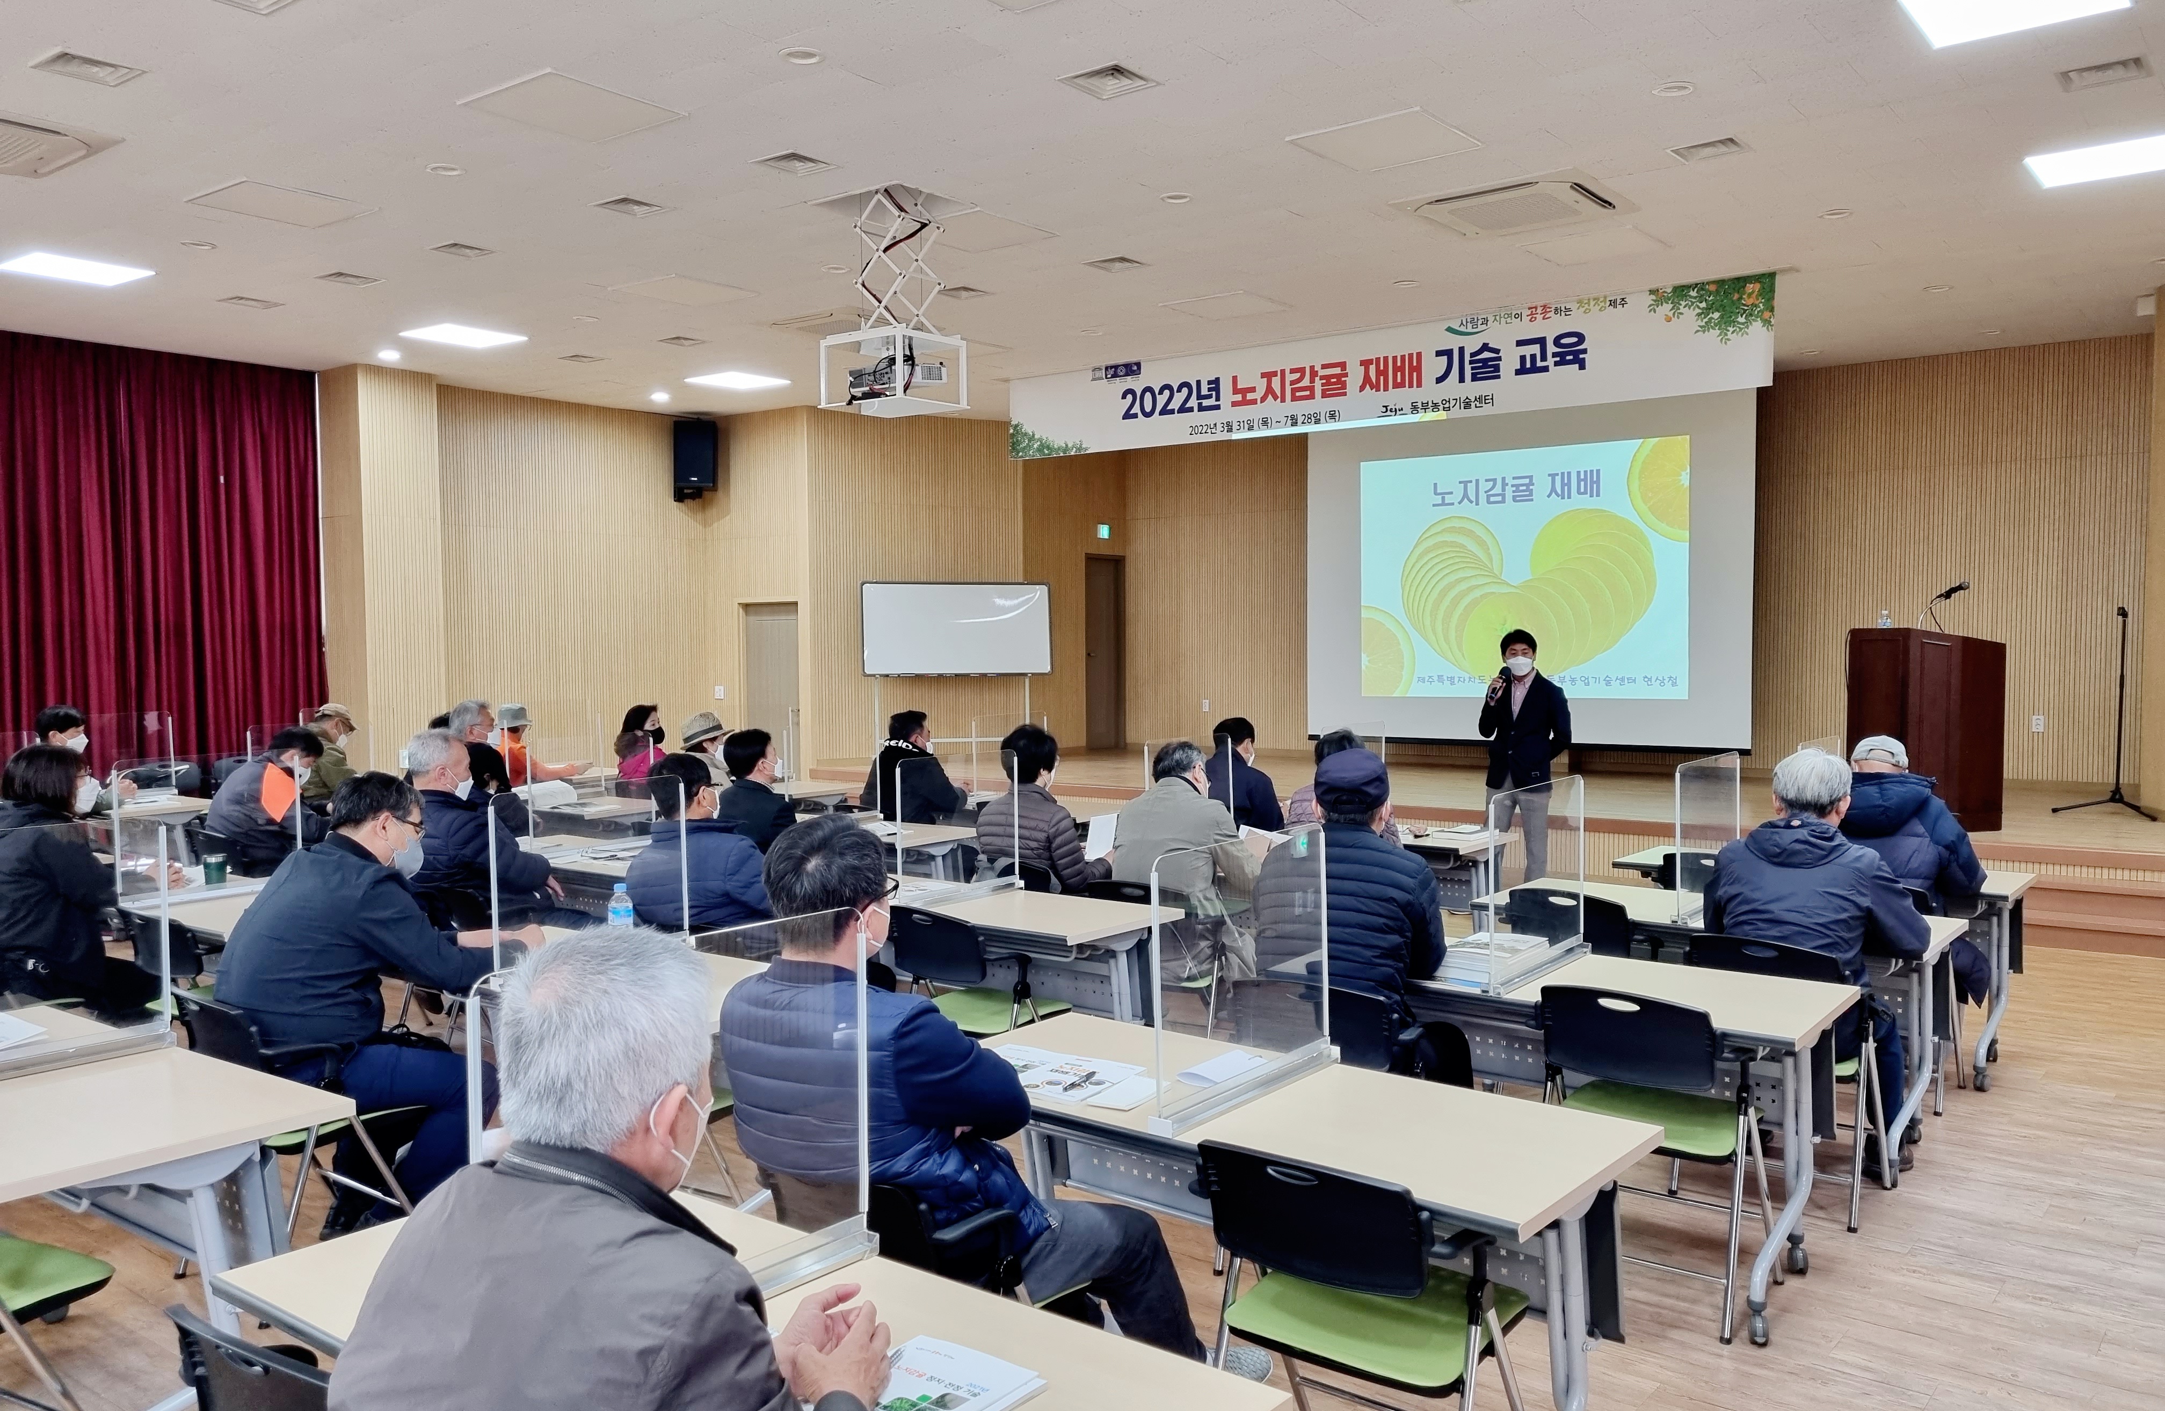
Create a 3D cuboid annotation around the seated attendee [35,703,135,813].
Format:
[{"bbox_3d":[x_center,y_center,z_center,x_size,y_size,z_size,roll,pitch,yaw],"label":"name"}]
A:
[{"bbox_3d":[-5.912,0.697,9.560,0.540,1.350,0.780,1,3,38],"label":"seated attendee"}]

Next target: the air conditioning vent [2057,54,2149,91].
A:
[{"bbox_3d":[3.955,-2.441,6.294,0.300,0.040,0.300,1,3,38],"label":"air conditioning vent"}]

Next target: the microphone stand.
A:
[{"bbox_3d":[7.387,0.029,11.469,0.600,1.480,0.680,-2,3,-29],"label":"microphone stand"}]

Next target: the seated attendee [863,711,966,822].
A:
[{"bbox_3d":[-0.913,0.674,9.212,0.580,1.290,0.800,2,3,39],"label":"seated attendee"}]

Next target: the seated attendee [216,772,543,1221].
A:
[{"bbox_3d":[-1.903,0.819,4.558,0.560,1.290,0.880,1,3,38],"label":"seated attendee"}]

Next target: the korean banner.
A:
[{"bbox_3d":[1.787,-2.320,11.651,6.030,0.670,0.030,1,3,38],"label":"korean banner"}]

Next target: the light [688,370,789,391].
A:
[{"bbox_3d":[-2.876,-2.688,13.462,0.630,0.050,0.630,1,3,38],"label":"light"}]

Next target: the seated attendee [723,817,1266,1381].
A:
[{"bbox_3d":[-0.145,0.888,3.410,0.600,1.390,1.220,1,3,38],"label":"seated attendee"}]

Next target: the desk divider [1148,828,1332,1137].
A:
[{"bbox_3d":[0.360,0.556,3.438,0.060,0.545,0.680,2,3,38],"label":"desk divider"}]

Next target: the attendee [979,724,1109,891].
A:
[{"bbox_3d":[-0.144,0.757,6.989,0.560,1.360,0.800,1,3,38],"label":"attendee"}]

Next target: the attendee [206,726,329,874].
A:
[{"bbox_3d":[-3.762,0.751,7.874,0.570,1.270,0.850,2,3,37],"label":"attendee"}]

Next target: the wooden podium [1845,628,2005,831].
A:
[{"bbox_3d":[5.603,0.148,10.838,0.620,1.310,0.700,-1,3,-22],"label":"wooden podium"}]

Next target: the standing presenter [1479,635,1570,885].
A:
[{"bbox_3d":[2.231,0.440,8.204,0.480,1.670,0.360,1,3,33],"label":"standing presenter"}]

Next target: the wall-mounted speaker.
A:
[{"bbox_3d":[-3.850,-2.435,16.200,0.440,0.800,0.420,0,2,-6],"label":"wall-mounted speaker"}]

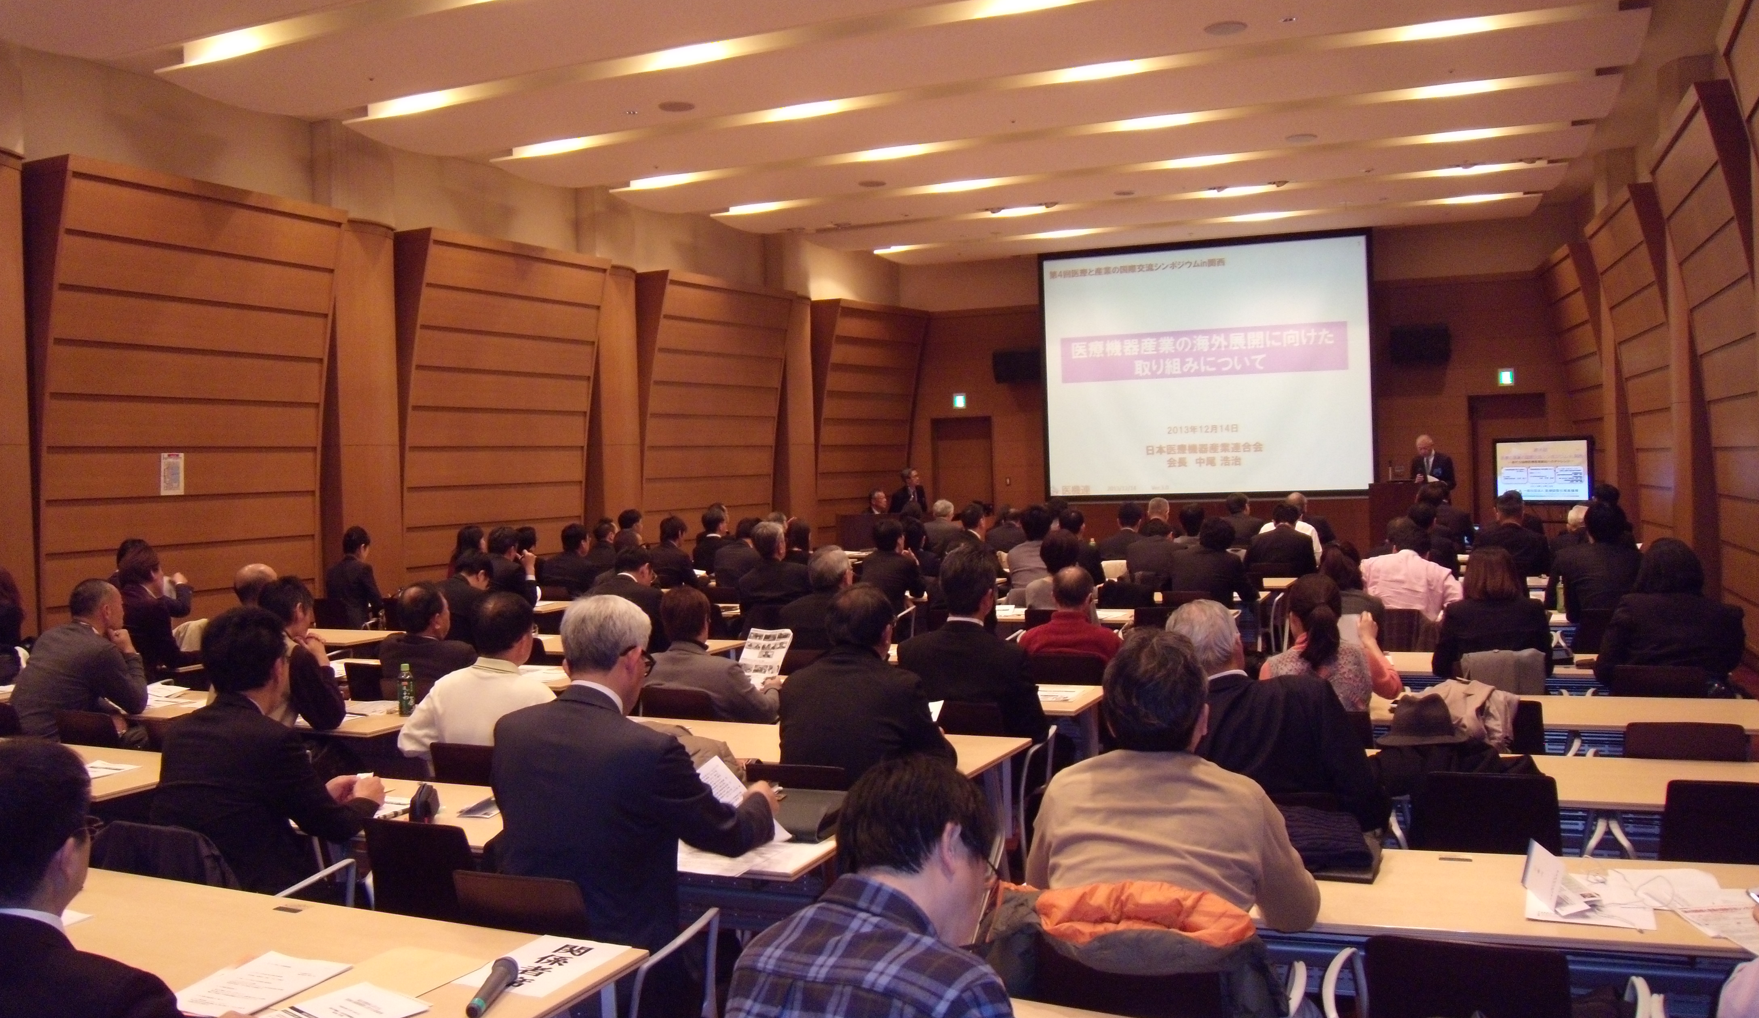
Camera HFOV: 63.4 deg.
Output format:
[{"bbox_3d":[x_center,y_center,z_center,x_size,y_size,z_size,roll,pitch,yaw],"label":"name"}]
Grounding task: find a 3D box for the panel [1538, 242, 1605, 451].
[{"bbox_3d":[8.390,-1.165,16.967,0.542,3.689,2.495,-1,2,19],"label":"panel"}]

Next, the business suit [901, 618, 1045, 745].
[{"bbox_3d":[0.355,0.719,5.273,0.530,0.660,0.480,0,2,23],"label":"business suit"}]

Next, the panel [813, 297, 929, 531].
[{"bbox_3d":[-0.054,-1.034,21.186,0.540,3.930,2.374,0,2,34],"label":"panel"}]

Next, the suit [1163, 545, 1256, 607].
[{"bbox_3d":[2.188,0.570,9.380,0.550,0.670,0.400,-1,2,20],"label":"suit"}]

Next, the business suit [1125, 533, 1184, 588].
[{"bbox_3d":[2.054,0.539,10.500,0.520,0.670,0.400,-1,2,21],"label":"business suit"}]

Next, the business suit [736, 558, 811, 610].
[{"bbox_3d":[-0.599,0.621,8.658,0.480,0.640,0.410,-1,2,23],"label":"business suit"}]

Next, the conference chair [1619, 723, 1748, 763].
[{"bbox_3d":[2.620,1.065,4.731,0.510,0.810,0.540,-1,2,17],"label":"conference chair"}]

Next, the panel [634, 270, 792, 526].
[{"bbox_3d":[-1.978,-0.898,18.193,0.540,3.930,2.712,0,2,32],"label":"panel"}]

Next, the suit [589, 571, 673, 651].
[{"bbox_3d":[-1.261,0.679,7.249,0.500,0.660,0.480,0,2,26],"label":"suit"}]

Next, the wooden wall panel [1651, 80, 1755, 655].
[{"bbox_3d":[5.810,-0.837,9.821,0.542,3.689,2.539,-1,2,23],"label":"wooden wall panel"}]

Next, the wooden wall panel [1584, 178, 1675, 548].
[{"bbox_3d":[7.194,-1.003,13.371,0.542,3.689,2.582,-1,2,20],"label":"wooden wall panel"}]

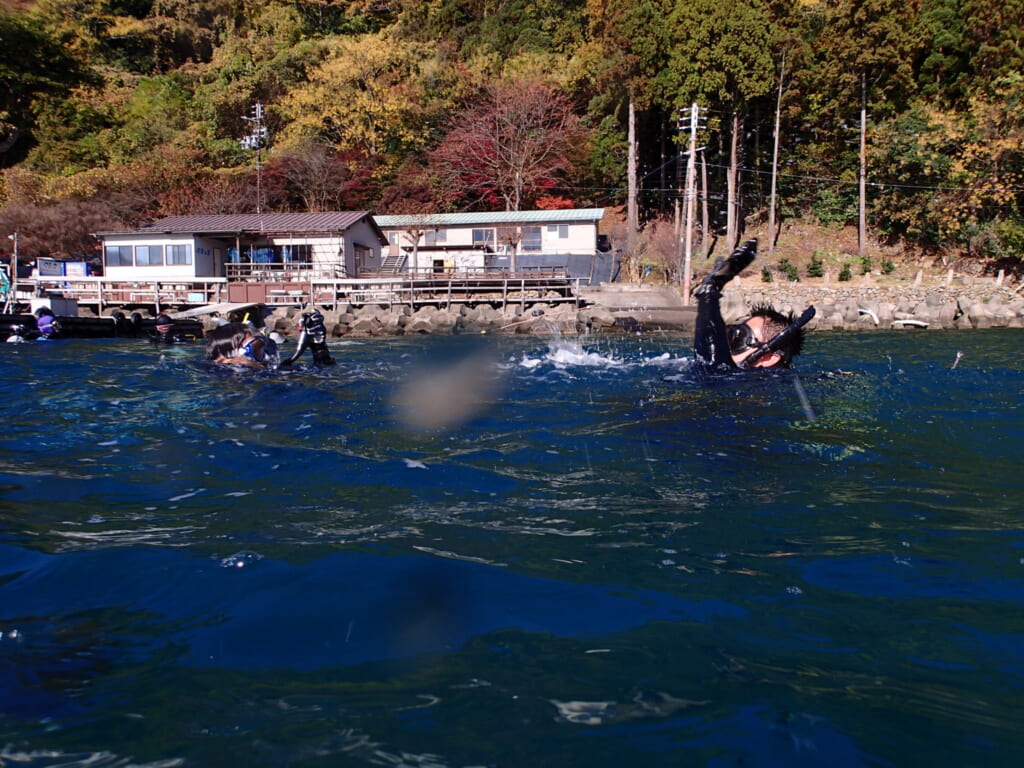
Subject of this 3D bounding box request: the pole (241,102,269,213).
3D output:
[{"bbox_3d":[-22.803,-19.769,66.000,2.200,10.800,1.200,0,4,0],"label":"pole"}]

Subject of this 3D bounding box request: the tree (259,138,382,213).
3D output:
[{"bbox_3d":[-15.435,-16.637,59.915,9.300,6.370,8.000,0,4,0],"label":"tree"}]

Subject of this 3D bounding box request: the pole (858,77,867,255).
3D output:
[{"bbox_3d":[24.254,-15.019,51.026,0.400,12.460,0.400,0,4,0],"label":"pole"}]

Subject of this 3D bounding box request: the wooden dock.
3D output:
[{"bbox_3d":[-10.421,-4.589,37.500,28.000,1.900,4.500,0,4,3],"label":"wooden dock"}]

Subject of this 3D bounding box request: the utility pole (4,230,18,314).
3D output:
[{"bbox_3d":[-22.966,-5.126,34.000,0.550,3.700,0.350,0,4,0],"label":"utility pole"}]

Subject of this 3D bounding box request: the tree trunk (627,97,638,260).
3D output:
[{"bbox_3d":[9.125,-15.562,56.000,0.750,12.300,0.750,-1,4,0],"label":"tree trunk"}]

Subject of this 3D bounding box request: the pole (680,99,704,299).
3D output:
[{"bbox_3d":[11.028,-10.997,45.307,1.750,12.070,0.700,0,4,0],"label":"pole"}]

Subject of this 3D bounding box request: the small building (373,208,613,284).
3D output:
[{"bbox_3d":[-1.719,-11.088,61.504,18.580,6.210,6.500,0,4,9],"label":"small building"}]

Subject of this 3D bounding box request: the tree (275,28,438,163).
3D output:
[{"bbox_3d":[-16.085,-30.114,78.000,16.500,14.000,12.500,0,4,0],"label":"tree"}]

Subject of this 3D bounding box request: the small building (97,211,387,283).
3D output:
[{"bbox_3d":[-17.096,-8.741,48.309,15.820,4.580,7.800,0,4,7],"label":"small building"}]

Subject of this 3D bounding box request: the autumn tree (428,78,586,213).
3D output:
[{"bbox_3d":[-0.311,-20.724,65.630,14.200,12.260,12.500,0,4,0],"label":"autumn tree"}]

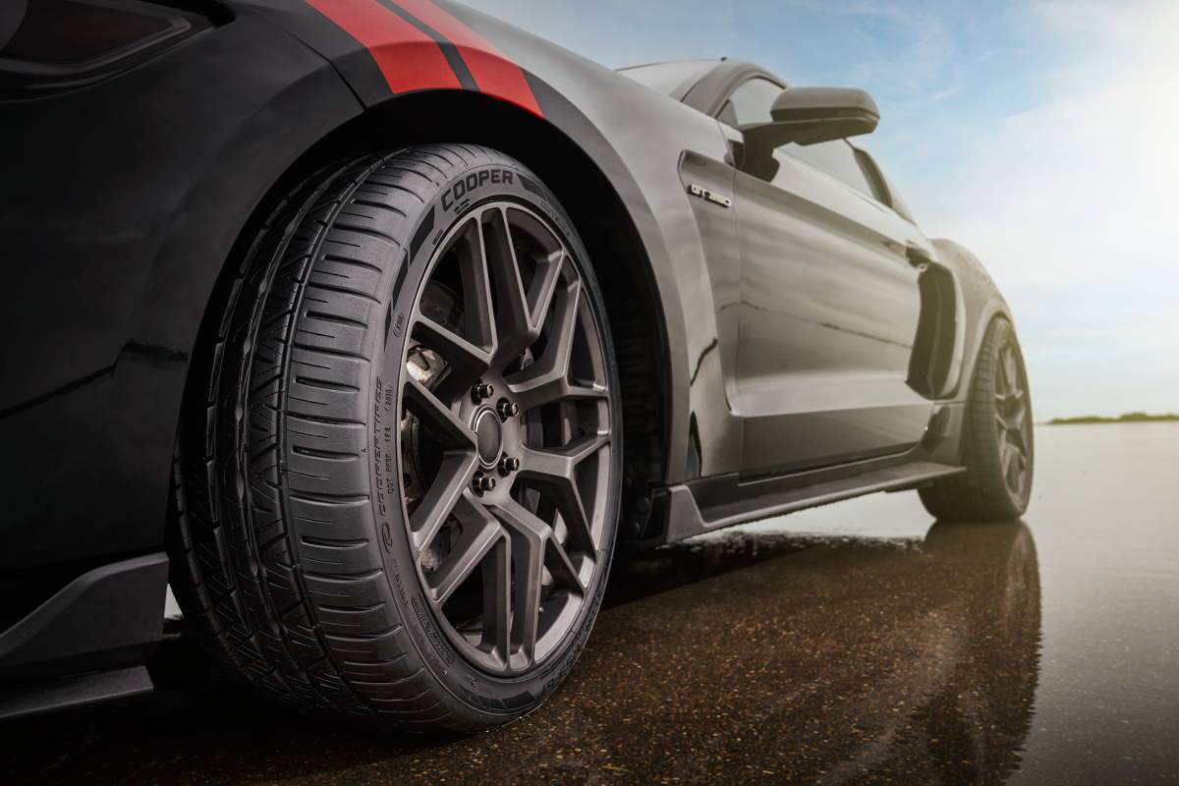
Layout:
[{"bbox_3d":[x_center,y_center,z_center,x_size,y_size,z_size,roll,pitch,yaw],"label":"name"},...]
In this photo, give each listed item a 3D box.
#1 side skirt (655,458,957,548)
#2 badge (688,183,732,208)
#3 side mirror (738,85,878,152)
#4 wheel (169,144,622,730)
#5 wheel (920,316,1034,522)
[{"bbox_3d":[0.603,0.202,2.195,0.110,0.100,1.860,-3,-3,35],"label":"side skirt"},{"bbox_3d":[0.202,-0.324,1.575,0.008,0.019,0.145,-3,-3,35],"label":"badge"},{"bbox_3d":[0.430,-0.525,1.867,0.245,0.125,0.150,-3,-3,35],"label":"side mirror"},{"bbox_3d":[-0.188,0.053,1.152,0.275,0.680,0.680,-2,-3,22],"label":"wheel"},{"bbox_3d":[1.367,0.095,3.386,0.300,0.715,0.715,-3,-3,35],"label":"wheel"}]

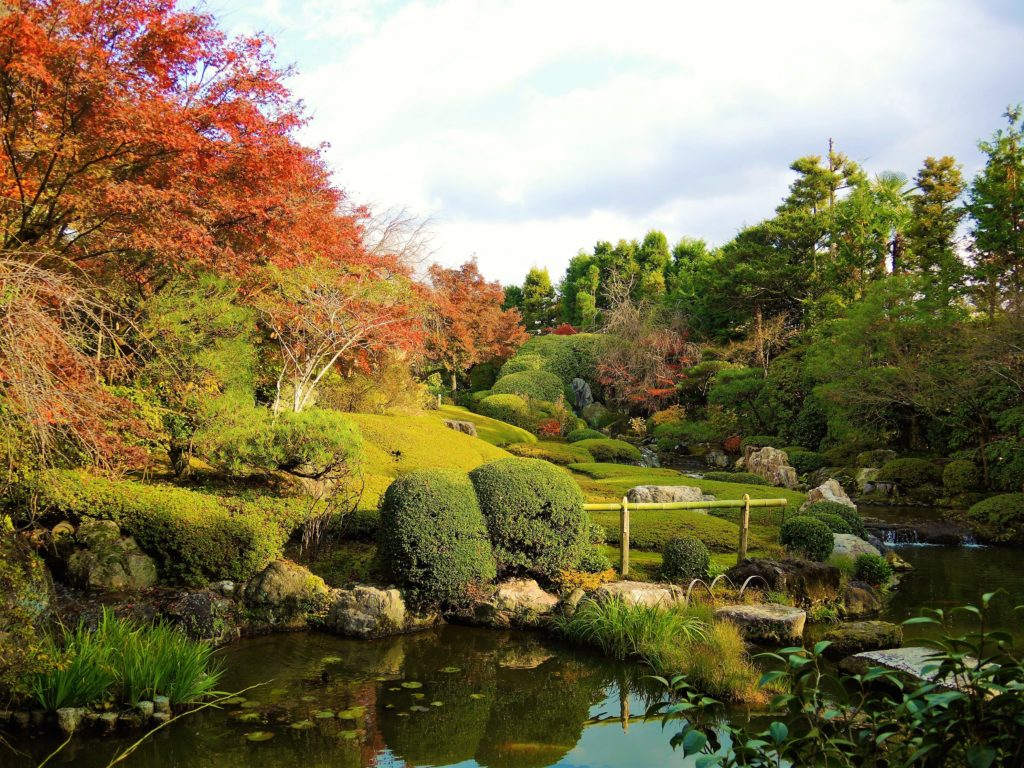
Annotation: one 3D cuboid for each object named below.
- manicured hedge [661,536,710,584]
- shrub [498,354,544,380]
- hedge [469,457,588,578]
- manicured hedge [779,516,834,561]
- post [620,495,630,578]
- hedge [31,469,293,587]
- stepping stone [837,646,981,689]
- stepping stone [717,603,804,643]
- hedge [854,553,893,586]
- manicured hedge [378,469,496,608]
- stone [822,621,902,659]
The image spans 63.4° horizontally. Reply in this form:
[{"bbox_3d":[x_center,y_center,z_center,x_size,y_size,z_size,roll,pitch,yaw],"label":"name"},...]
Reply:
[{"bbox_3d":[1.833,1.865,8.750,0.530,0.510,0.520,0,-2,0],"label":"manicured hedge"},{"bbox_3d":[0.321,-0.524,28.000,1.700,1.000,1.500,0,-1,1],"label":"shrub"},{"bbox_3d":[0.175,1.385,8.450,1.240,1.270,1.160,0,-2,0],"label":"hedge"},{"bbox_3d":[3.555,1.871,10.000,0.660,0.550,0.640,0,-1,20],"label":"manicured hedge"},{"bbox_3d":[1.208,1.620,8.800,0.080,0.850,0.080,0,-1,-22],"label":"post"},{"bbox_3d":[-4.088,1.686,9.800,2.800,1.050,1.400,-1,-3,12],"label":"hedge"},{"bbox_3d":[3.000,2.150,6.050,0.640,0.220,0.880,1,-2,-29],"label":"stepping stone"},{"bbox_3d":[2.475,2.375,8.250,0.800,0.240,0.620,-1,-3,30],"label":"stepping stone"},{"bbox_3d":[4.000,2.055,9.150,0.420,0.390,0.410,0,-2,0],"label":"hedge"},{"bbox_3d":[-0.805,1.669,8.950,1.220,1.400,1.180,0,-2,0],"label":"manicured hedge"},{"bbox_3d":[3.090,2.250,7.300,0.700,0.220,0.520,0,-2,0],"label":"stone"}]

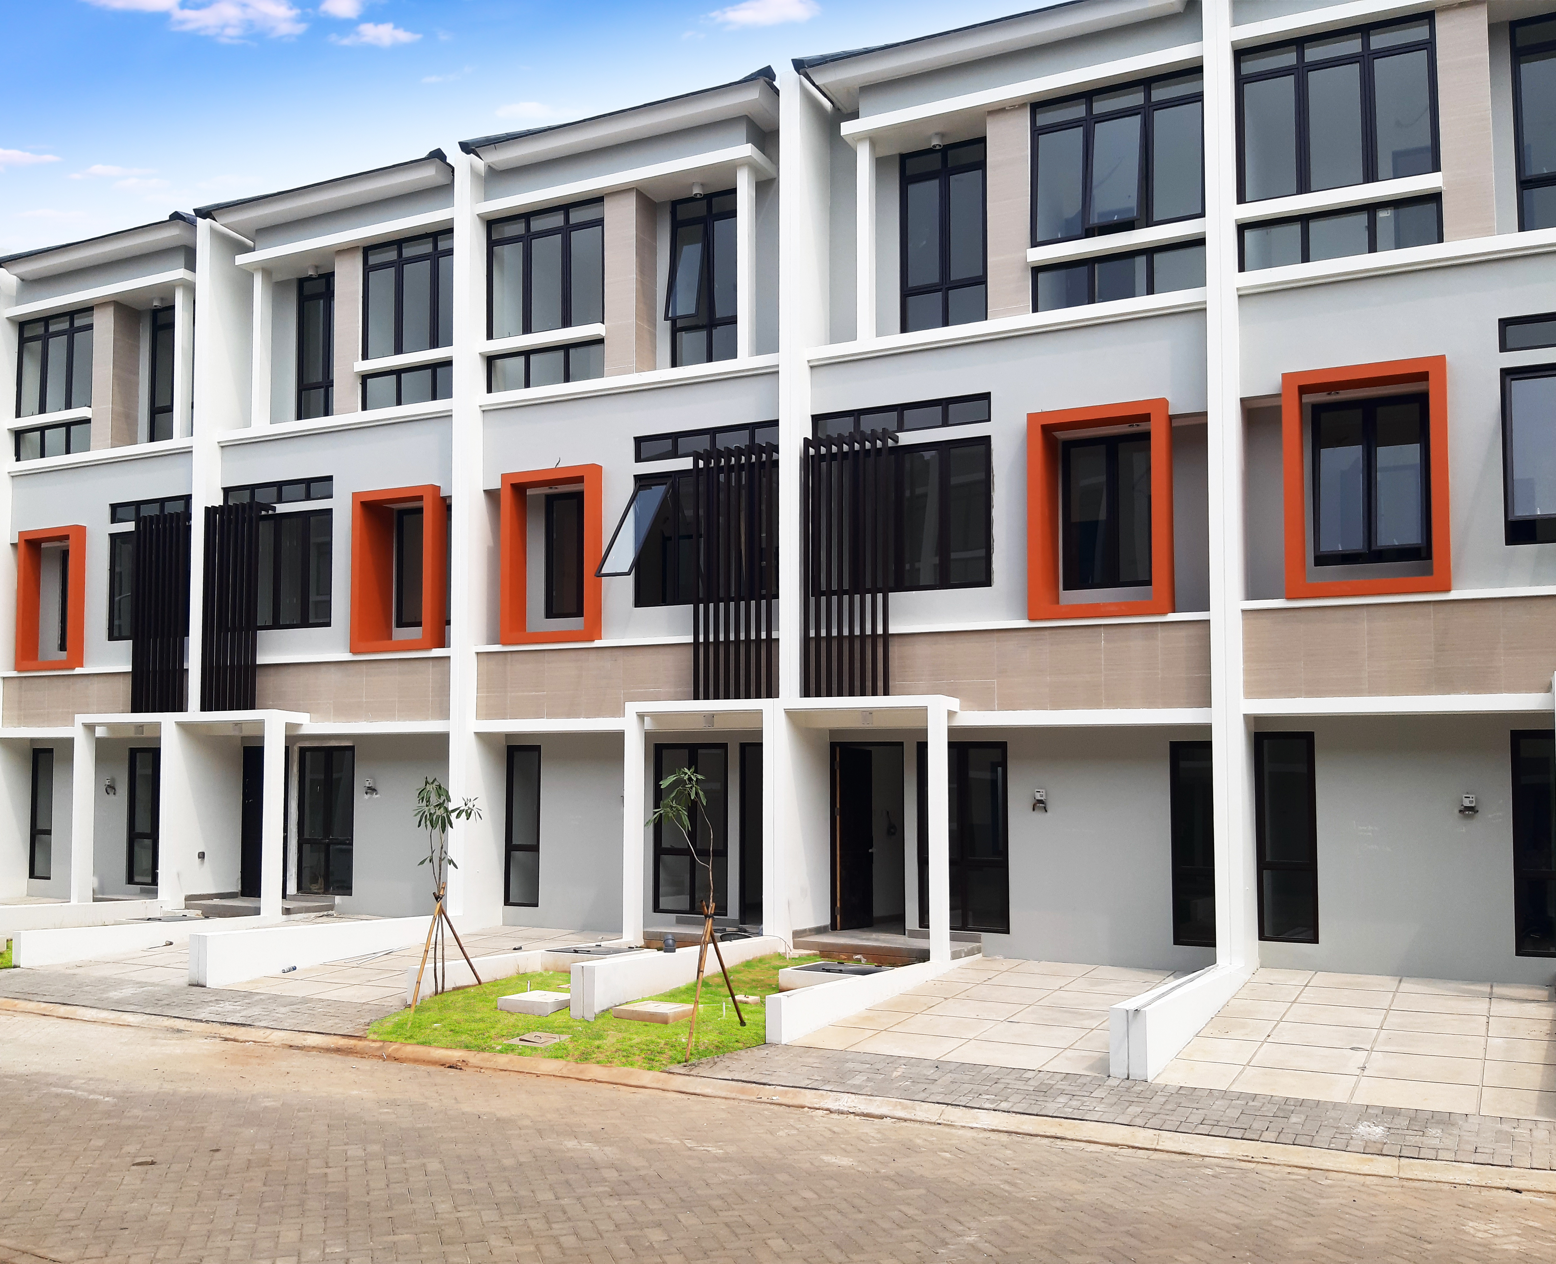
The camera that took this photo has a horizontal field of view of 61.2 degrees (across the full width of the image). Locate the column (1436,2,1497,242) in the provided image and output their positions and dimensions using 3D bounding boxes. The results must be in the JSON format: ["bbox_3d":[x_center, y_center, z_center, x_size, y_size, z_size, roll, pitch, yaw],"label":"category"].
[{"bbox_3d":[7.015,-5.121,13.450,0.470,2.400,0.500,-2,-3,25],"label":"column"}]

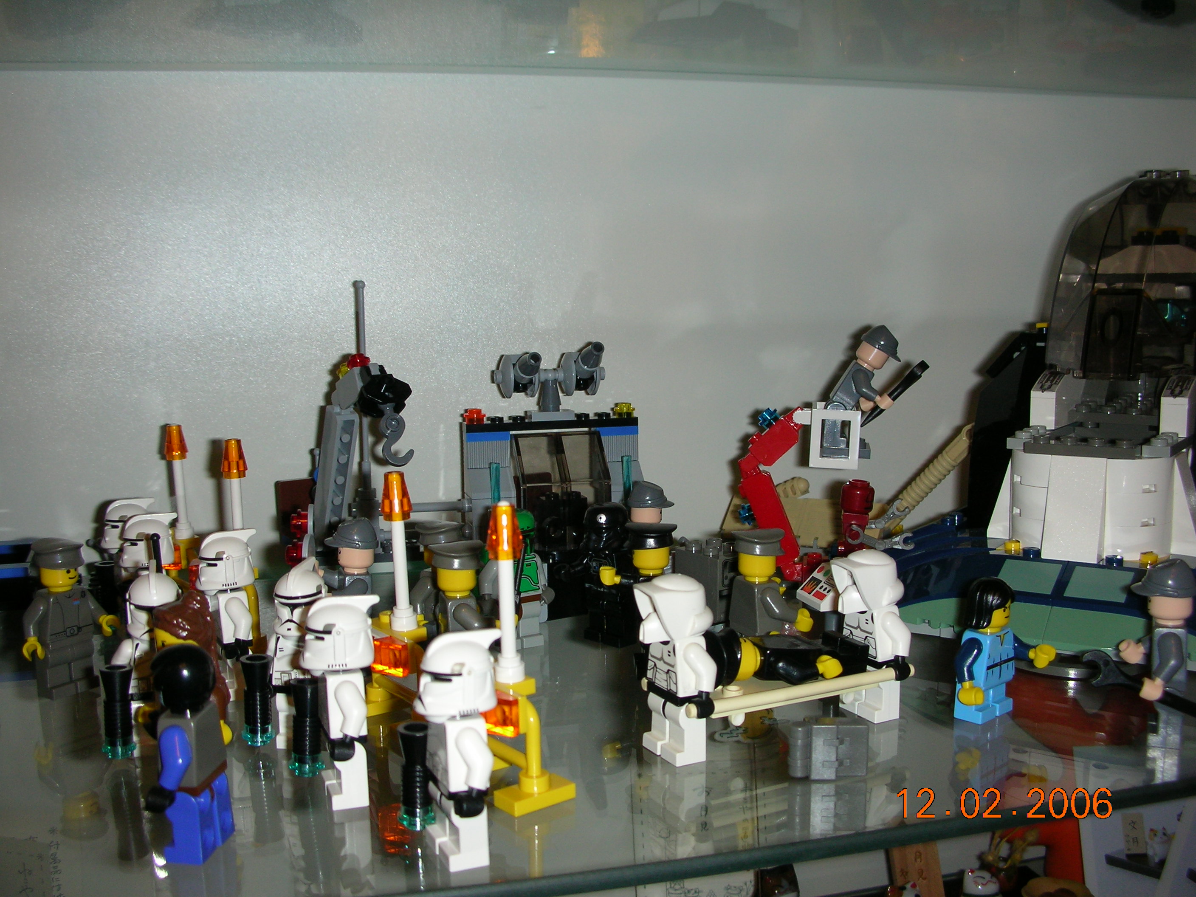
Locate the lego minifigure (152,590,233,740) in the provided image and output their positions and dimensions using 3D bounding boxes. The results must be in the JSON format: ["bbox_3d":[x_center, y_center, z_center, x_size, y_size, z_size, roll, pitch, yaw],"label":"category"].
[{"bbox_3d":[-0.092,0.052,0.272,0.024,0.042,0.015,4,9,39],"label":"lego minifigure"}]

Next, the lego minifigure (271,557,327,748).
[{"bbox_3d":[-0.070,0.049,0.289,0.024,0.044,0.018,0,7,11],"label":"lego minifigure"}]

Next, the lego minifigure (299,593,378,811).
[{"bbox_3d":[-0.056,0.054,0.265,0.018,0.044,0.024,-3,7,-21],"label":"lego minifigure"}]

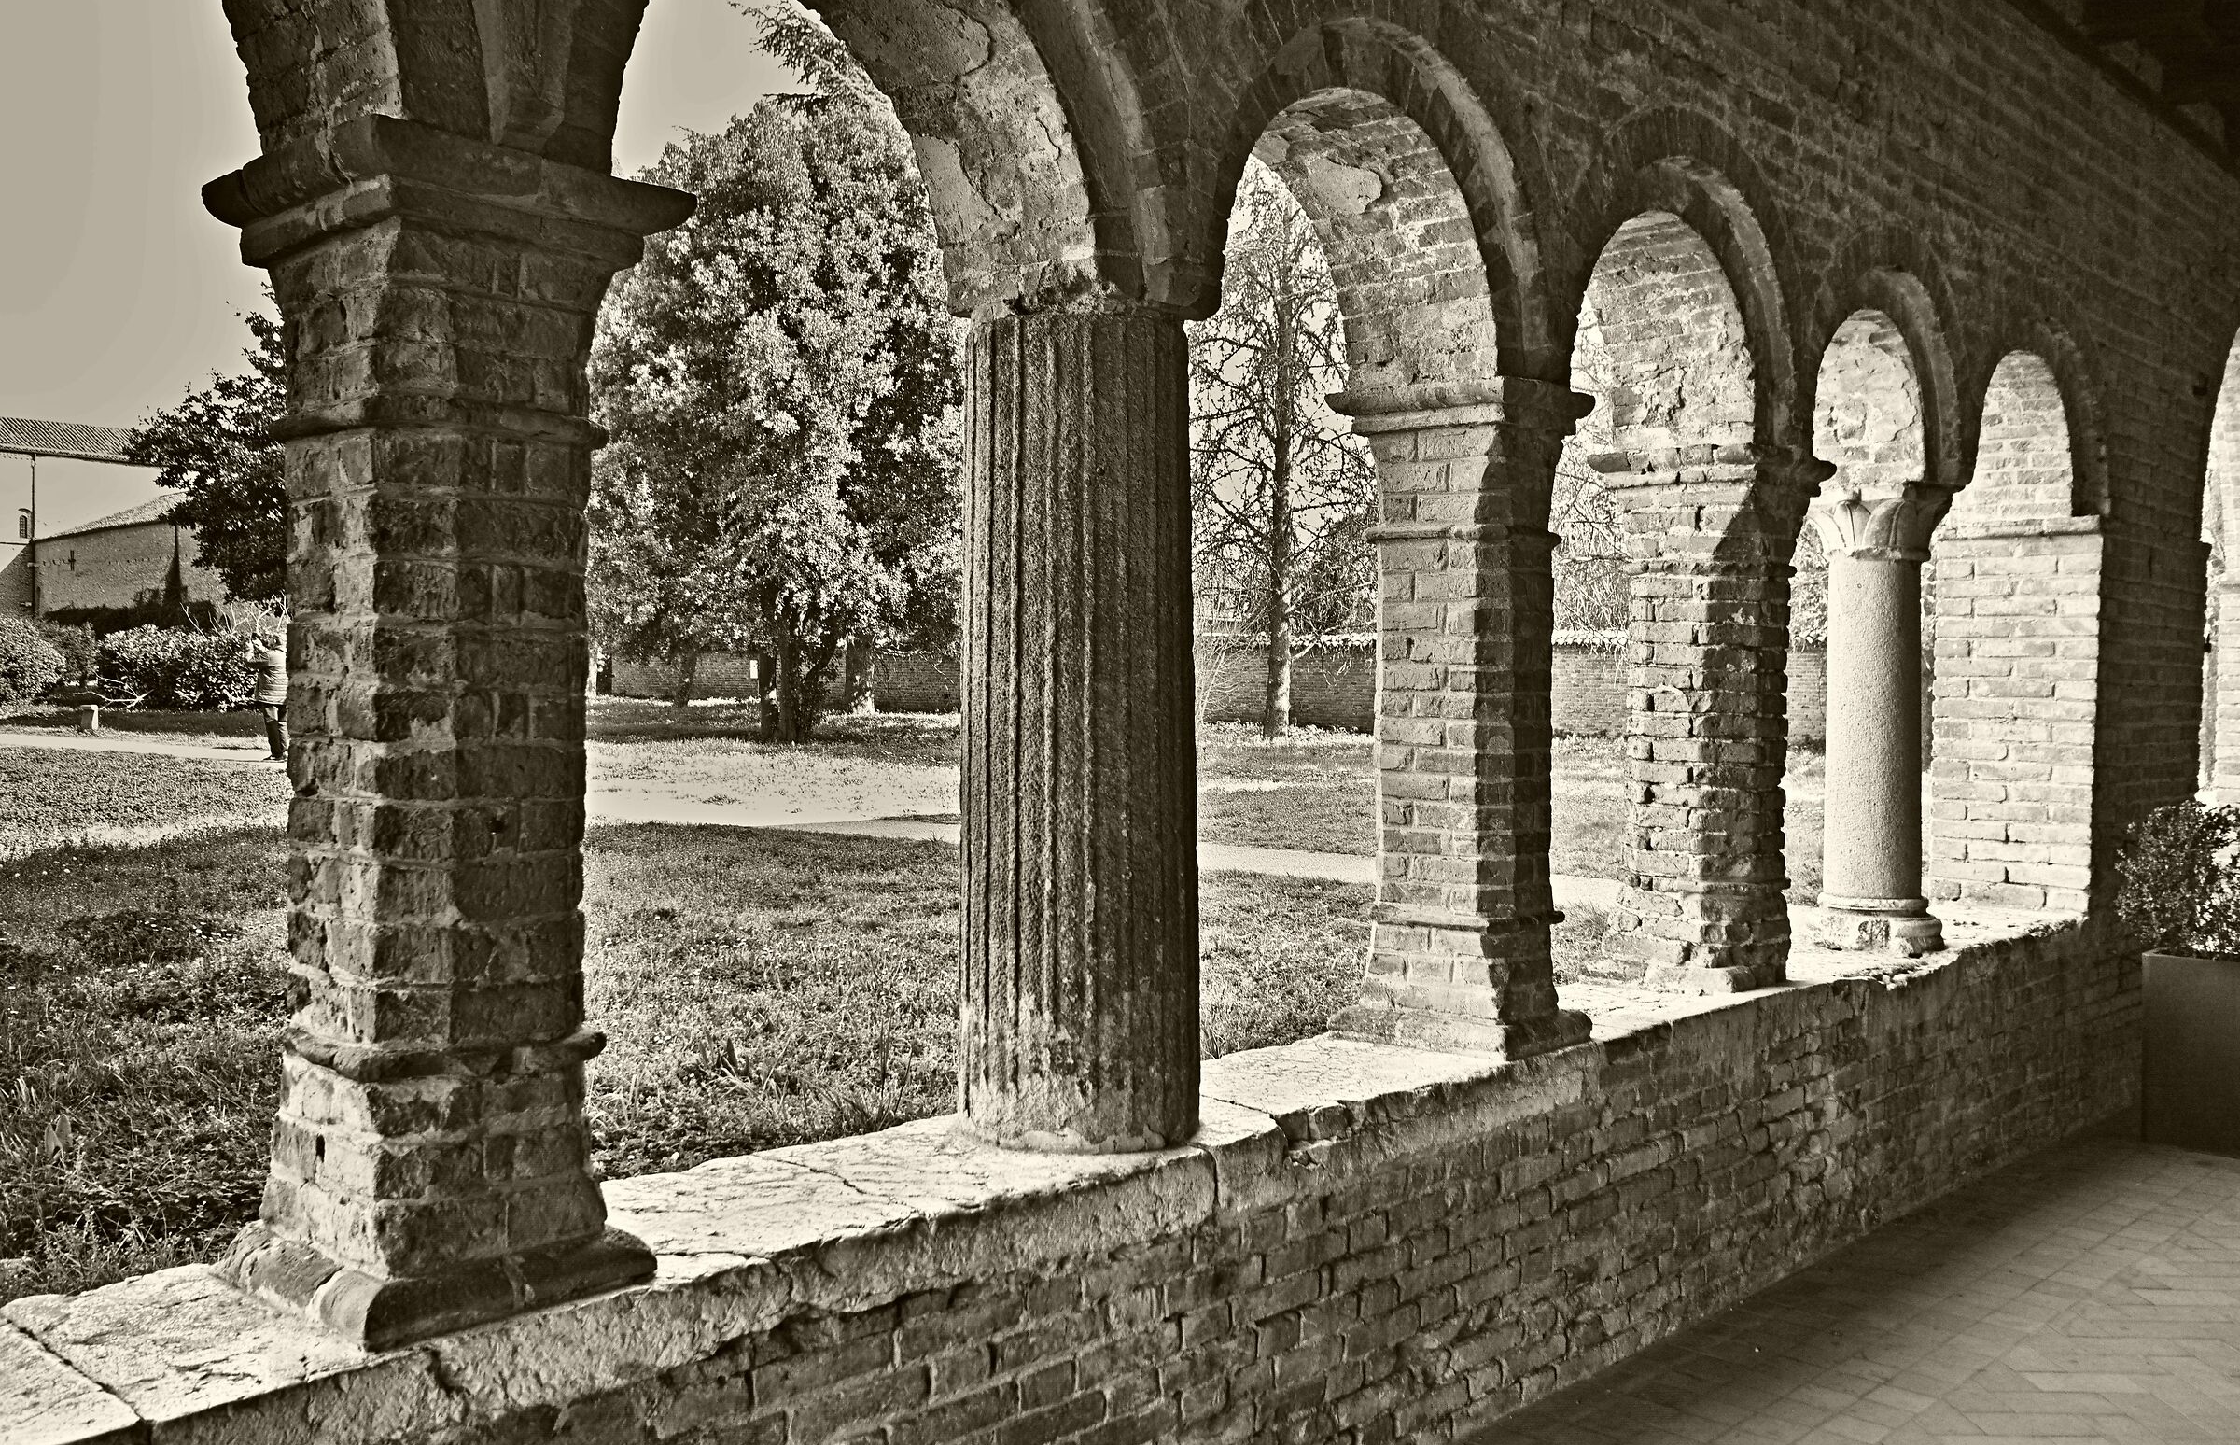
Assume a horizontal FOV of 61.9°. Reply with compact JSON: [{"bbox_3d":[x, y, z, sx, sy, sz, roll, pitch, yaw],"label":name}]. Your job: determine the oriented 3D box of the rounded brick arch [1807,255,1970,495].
[{"bbox_3d":[2.146,-1.103,5.818,0.502,0.697,1.312,1,1,44],"label":"rounded brick arch"}]

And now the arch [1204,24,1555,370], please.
[{"bbox_3d":[0.417,-1.052,3.863,0.419,0.624,1.224,1,1,43],"label":"arch"}]

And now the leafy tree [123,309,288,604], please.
[{"bbox_3d":[-18.457,-5.002,41.910,7.200,10.163,7.000,0,1,-24],"label":"leafy tree"}]

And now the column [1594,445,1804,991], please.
[{"bbox_3d":[1.701,-0.003,5.410,0.478,1.523,0.470,1,1,44],"label":"column"}]

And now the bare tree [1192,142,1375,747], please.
[{"bbox_3d":[3.246,-5.898,36.890,5.200,12.354,5.000,0,1,5],"label":"bare tree"}]

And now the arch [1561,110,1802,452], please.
[{"bbox_3d":[1.244,-1.133,4.876,0.502,0.778,1.328,1,1,44],"label":"arch"}]

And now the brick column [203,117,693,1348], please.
[{"bbox_3d":[-0.896,0.012,2.506,0.450,1.458,0.442,1,1,43],"label":"brick column"}]

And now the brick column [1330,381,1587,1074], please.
[{"bbox_3d":[0.812,-0.007,4.456,0.502,1.531,0.405,1,1,44],"label":"brick column"}]

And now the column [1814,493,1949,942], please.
[{"bbox_3d":[2.377,-0.030,5.842,0.324,1.446,0.324,1,1,43],"label":"column"}]

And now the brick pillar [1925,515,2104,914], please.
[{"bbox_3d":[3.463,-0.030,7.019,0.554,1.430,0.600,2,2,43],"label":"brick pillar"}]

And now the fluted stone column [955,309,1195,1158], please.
[{"bbox_3d":[-0.079,0.002,3.476,0.446,1.490,0.446,0,1,0],"label":"fluted stone column"}]

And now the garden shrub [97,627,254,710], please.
[{"bbox_3d":[-25.237,-1.383,49.980,4.313,2.298,2.800,0,1,-27],"label":"garden shrub"}]

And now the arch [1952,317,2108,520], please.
[{"bbox_3d":[3.093,-1.111,6.806,0.502,0.689,1.361,1,1,44],"label":"arch"}]

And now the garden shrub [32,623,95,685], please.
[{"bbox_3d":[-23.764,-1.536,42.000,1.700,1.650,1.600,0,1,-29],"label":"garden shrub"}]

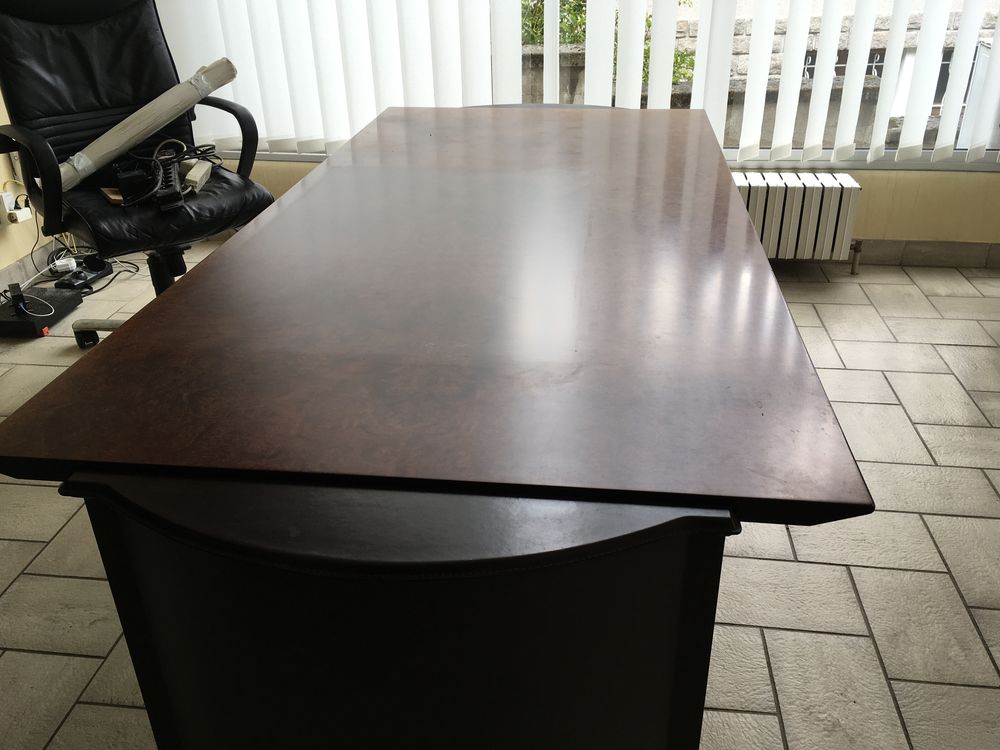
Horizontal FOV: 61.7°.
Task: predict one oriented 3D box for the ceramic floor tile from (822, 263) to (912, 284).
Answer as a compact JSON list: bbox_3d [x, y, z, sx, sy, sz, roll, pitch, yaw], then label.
[{"bbox_3d":[1.422,-0.385,3.249,0.300,0.010,0.200,3,28,6],"label":"ceramic floor tile"}]

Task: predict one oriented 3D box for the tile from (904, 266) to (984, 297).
[{"bbox_3d":[1.673,-0.350,3.177,0.200,0.010,0.300,3,28,6],"label":"tile"}]

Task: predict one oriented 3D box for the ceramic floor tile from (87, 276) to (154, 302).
[{"bbox_3d":[-1.492,-0.322,3.195,0.300,0.010,0.200,3,28,6],"label":"ceramic floor tile"}]

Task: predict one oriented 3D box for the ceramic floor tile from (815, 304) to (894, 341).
[{"bbox_3d":[1.207,-0.177,2.863,0.200,0.010,0.300,3,28,6],"label":"ceramic floor tile"}]

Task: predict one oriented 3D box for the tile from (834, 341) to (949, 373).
[{"bbox_3d":[1.227,-0.054,2.634,0.300,0.010,0.200,3,28,6],"label":"tile"}]

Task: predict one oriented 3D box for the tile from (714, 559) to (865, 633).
[{"bbox_3d":[0.572,0.449,1.705,0.300,0.010,0.200,3,28,6],"label":"tile"}]

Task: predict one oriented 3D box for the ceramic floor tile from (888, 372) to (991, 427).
[{"bbox_3d":[1.246,0.068,2.405,0.200,0.010,0.300,3,28,6],"label":"ceramic floor tile"}]

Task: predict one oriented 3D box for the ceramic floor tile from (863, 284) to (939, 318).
[{"bbox_3d":[1.439,-0.263,3.020,0.200,0.010,0.300,3,28,6],"label":"ceramic floor tile"}]

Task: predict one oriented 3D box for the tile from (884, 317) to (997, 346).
[{"bbox_3d":[1.457,-0.141,2.791,0.300,0.010,0.200,3,28,6],"label":"tile"}]

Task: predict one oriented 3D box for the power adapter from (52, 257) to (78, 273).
[{"bbox_3d":[-1.711,-0.434,3.303,0.070,0.036,0.042,-19,33,-30],"label":"power adapter"}]

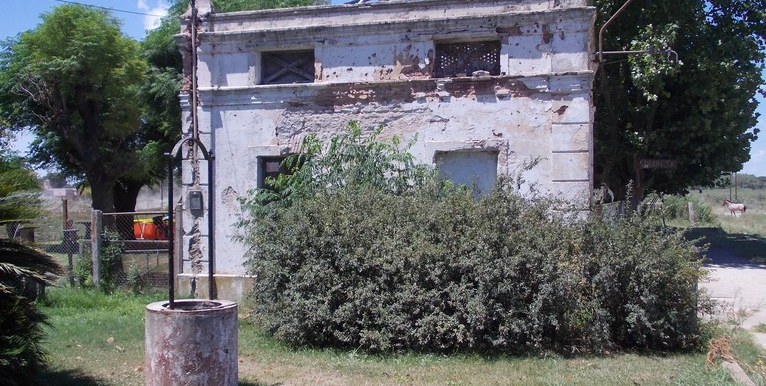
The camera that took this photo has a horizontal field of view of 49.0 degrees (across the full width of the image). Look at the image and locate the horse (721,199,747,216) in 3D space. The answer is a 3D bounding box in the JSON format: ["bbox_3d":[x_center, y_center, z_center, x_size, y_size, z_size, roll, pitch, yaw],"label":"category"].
[{"bbox_3d":[27.598,1.241,66.000,2.000,1.500,0.500,-1,0,23],"label":"horse"}]

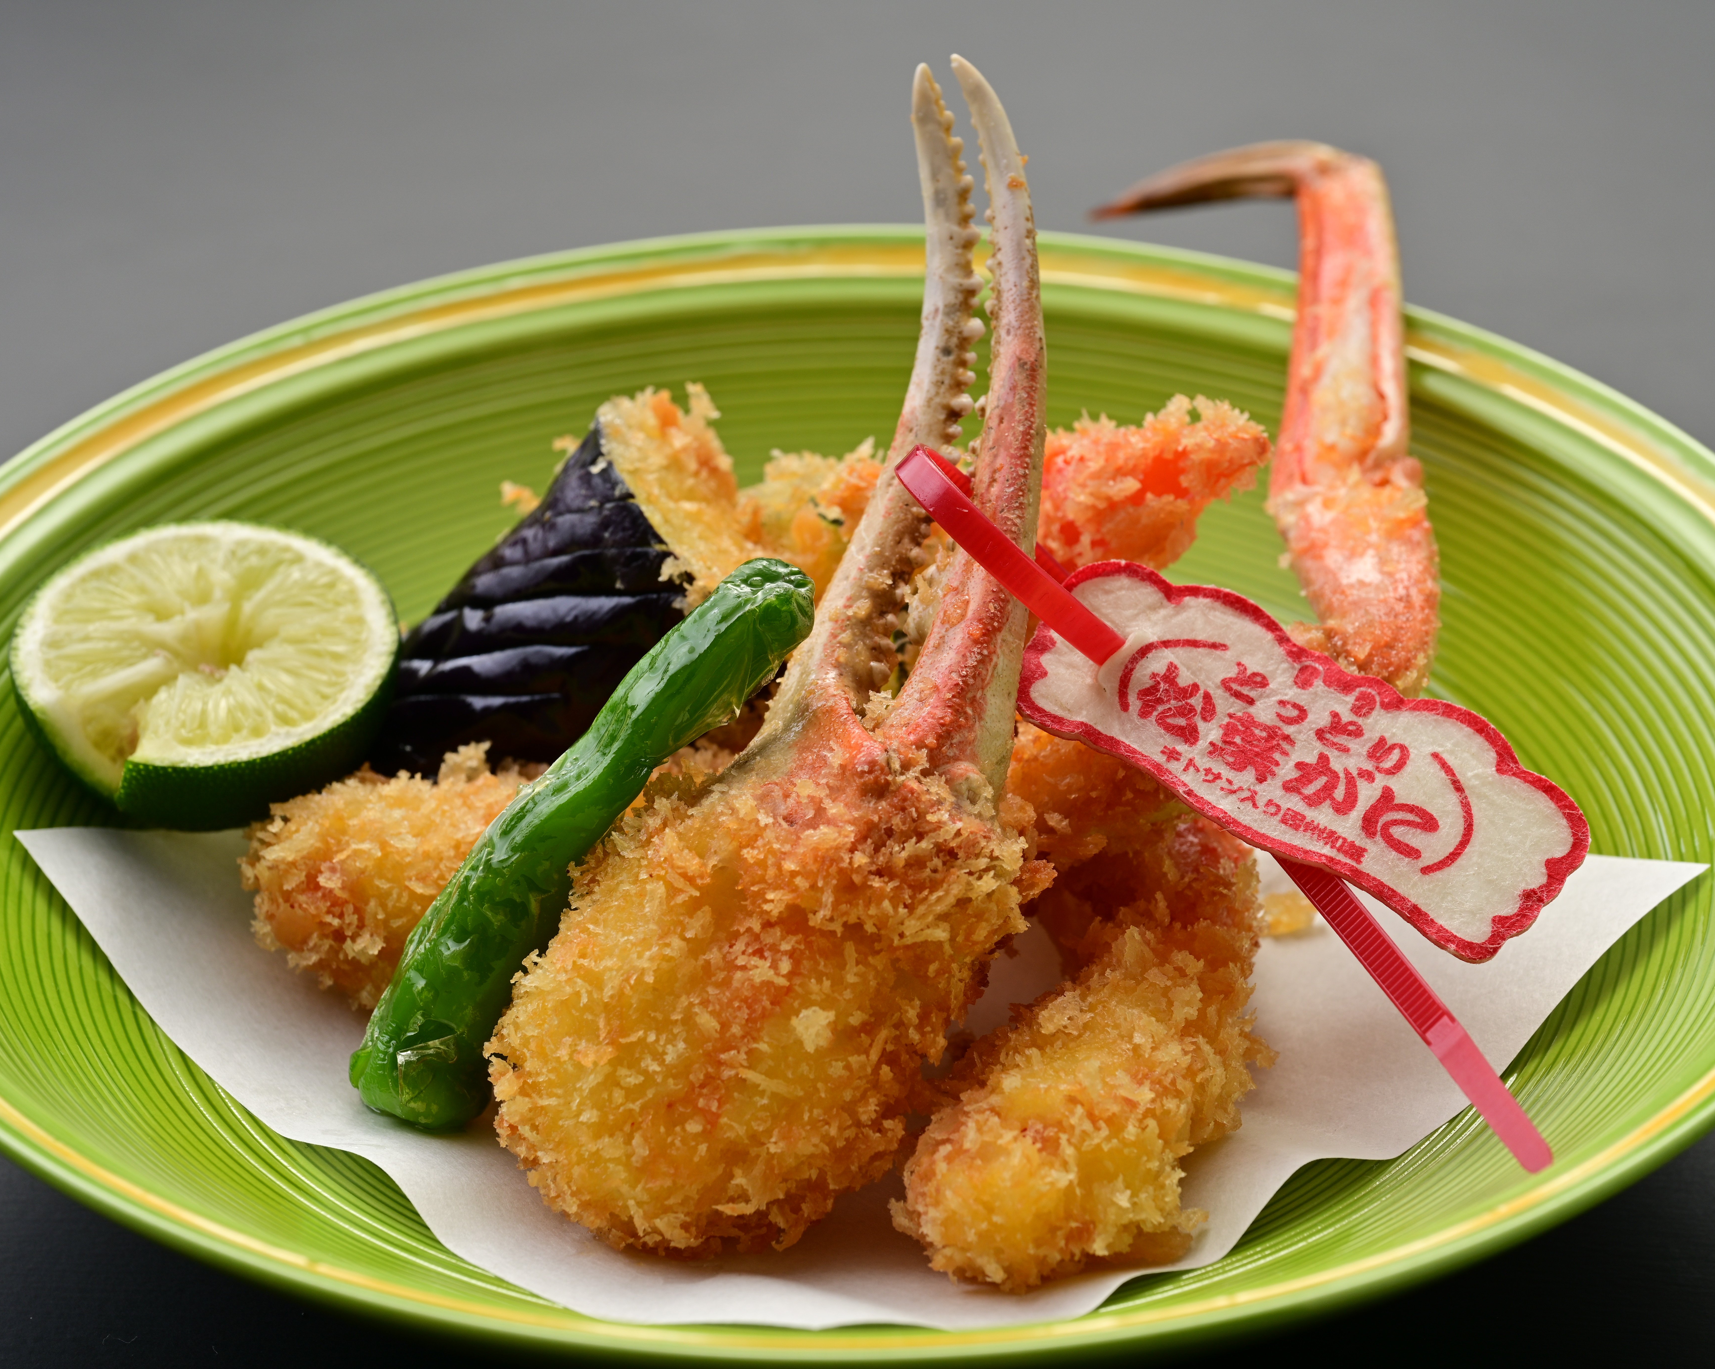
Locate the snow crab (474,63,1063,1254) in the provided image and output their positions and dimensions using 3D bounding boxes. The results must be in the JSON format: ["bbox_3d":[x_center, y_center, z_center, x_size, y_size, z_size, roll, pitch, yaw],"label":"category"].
[{"bbox_3d":[0.000,-0.001,0.682,0.057,0.148,0.046,18,-4,0],"label":"snow crab"}]

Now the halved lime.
[{"bbox_3d":[-0.083,0.005,0.736,0.049,0.025,0.049,0,38,0],"label":"halved lime"}]

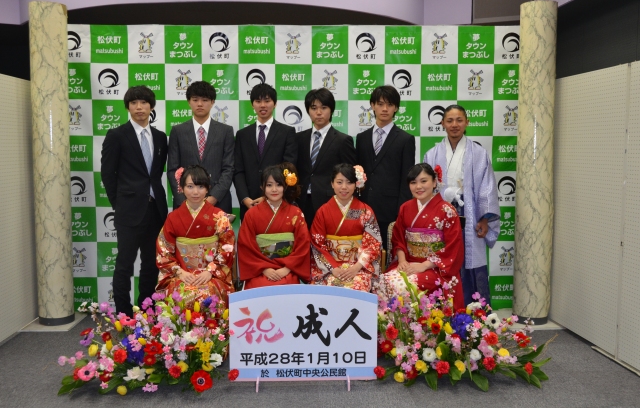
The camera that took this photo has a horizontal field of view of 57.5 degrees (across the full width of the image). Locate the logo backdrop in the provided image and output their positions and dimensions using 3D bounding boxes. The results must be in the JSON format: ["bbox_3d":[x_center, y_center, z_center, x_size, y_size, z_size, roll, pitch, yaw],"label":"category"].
[{"bbox_3d":[-0.199,-0.256,4.602,3.672,2.256,0.060,0,4,-1],"label":"logo backdrop"}]

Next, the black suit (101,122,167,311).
[{"bbox_3d":[-1.358,0.152,4.275,0.470,1.515,0.320,-3,5,-33],"label":"black suit"}]

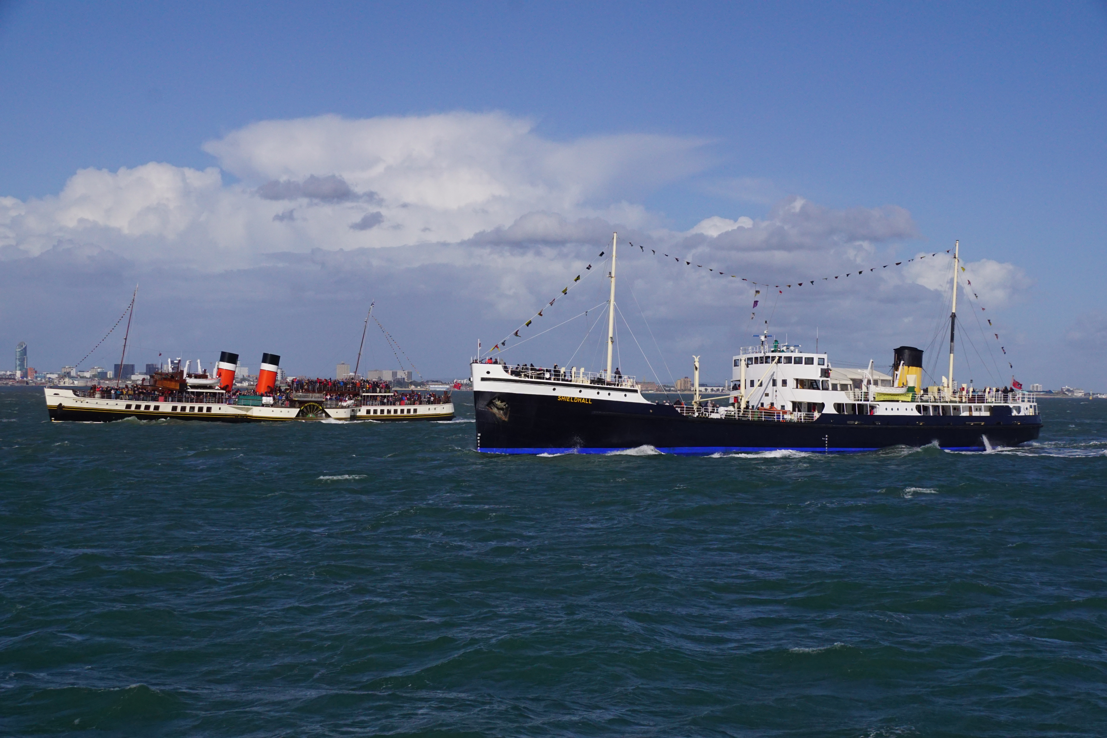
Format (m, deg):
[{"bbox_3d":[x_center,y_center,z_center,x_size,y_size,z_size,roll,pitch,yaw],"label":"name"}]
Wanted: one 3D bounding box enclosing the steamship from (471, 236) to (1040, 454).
[{"bbox_3d":[24.500,-2.720,197.000,81.800,25.300,13.600,1,-1,-38],"label":"steamship"}]

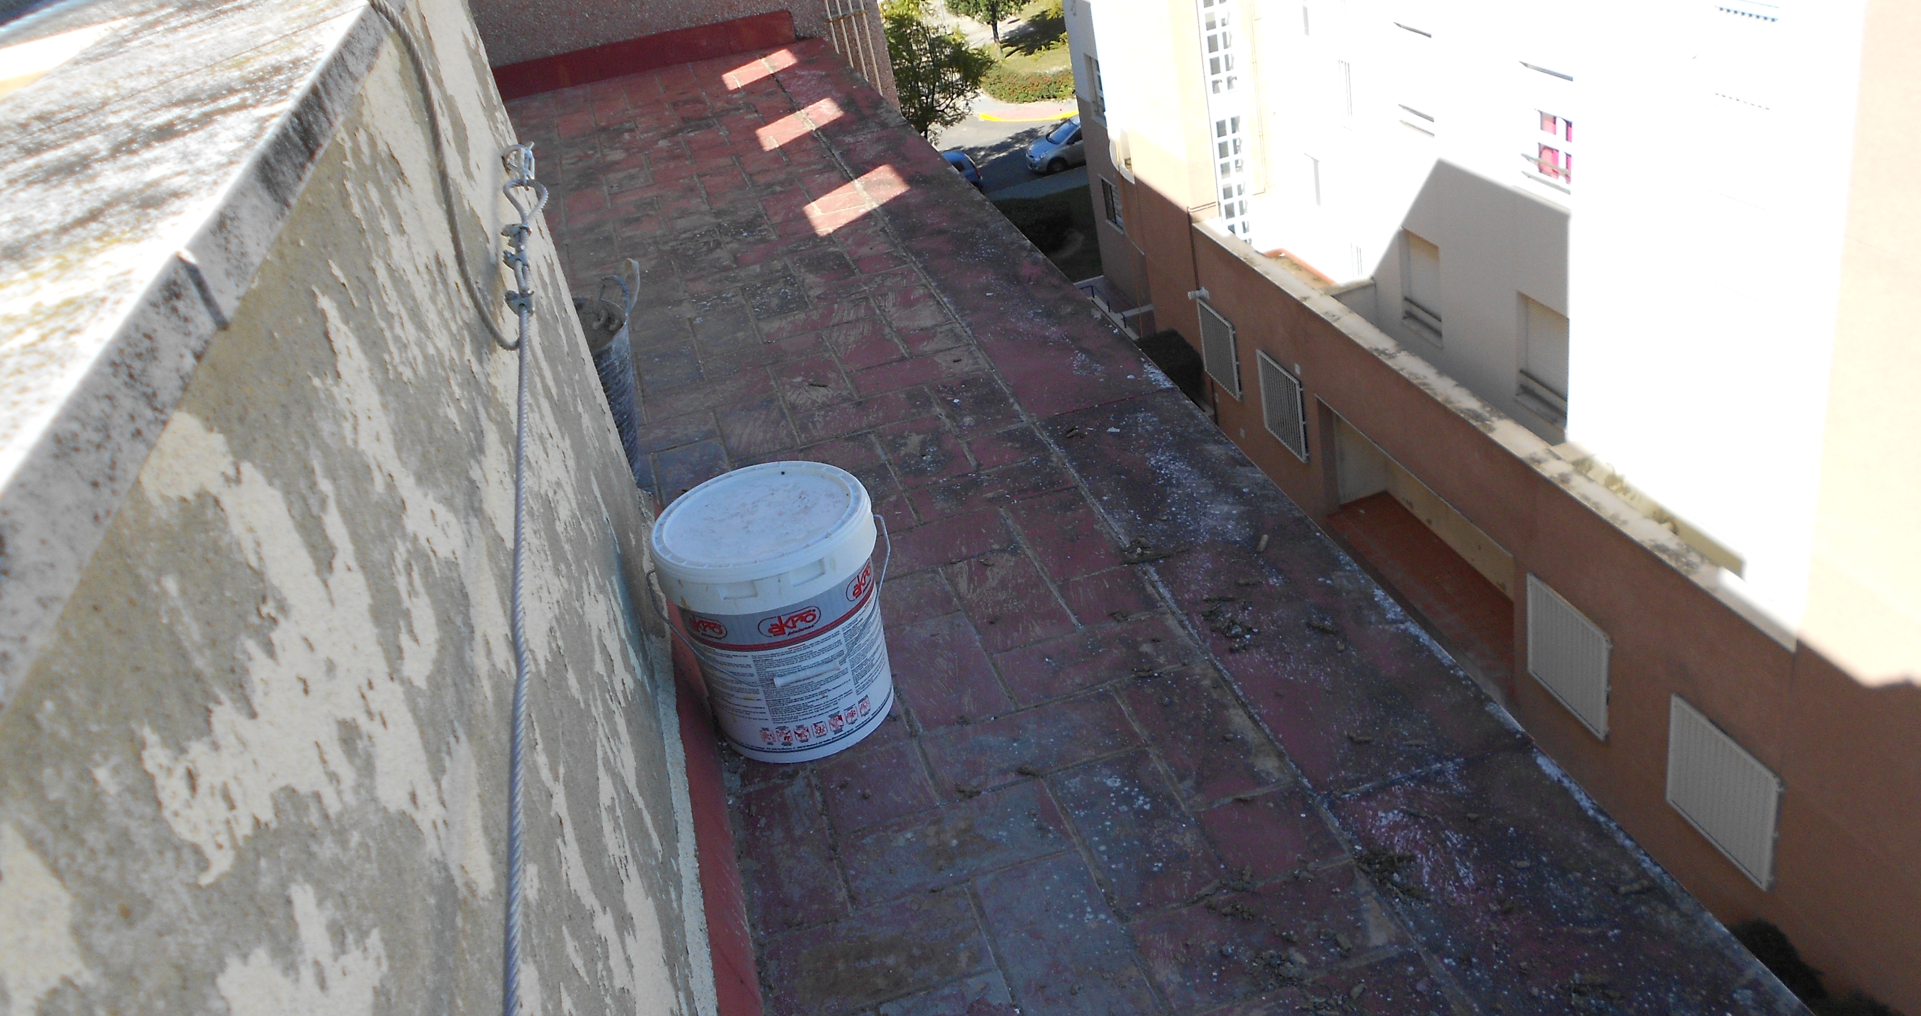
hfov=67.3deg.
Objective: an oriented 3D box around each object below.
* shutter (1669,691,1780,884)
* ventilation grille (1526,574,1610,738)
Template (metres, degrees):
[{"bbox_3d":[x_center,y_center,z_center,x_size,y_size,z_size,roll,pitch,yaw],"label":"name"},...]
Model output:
[{"bbox_3d":[7.391,2.752,14.031,0.070,1.388,1.492,-16,28,-6],"label":"shutter"},{"bbox_3d":[6.838,1.684,16.273,0.070,1.415,1.497,-16,28,-6],"label":"ventilation grille"}]

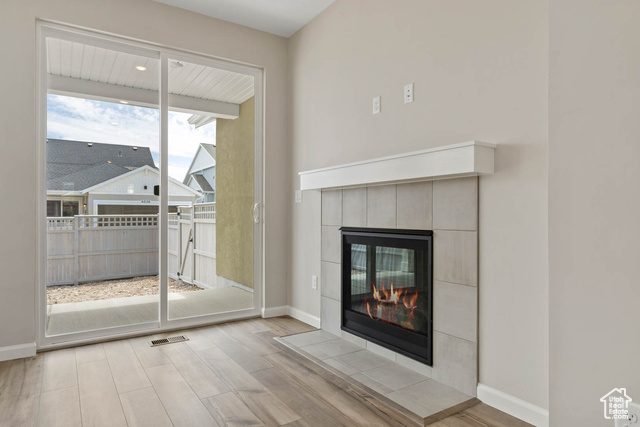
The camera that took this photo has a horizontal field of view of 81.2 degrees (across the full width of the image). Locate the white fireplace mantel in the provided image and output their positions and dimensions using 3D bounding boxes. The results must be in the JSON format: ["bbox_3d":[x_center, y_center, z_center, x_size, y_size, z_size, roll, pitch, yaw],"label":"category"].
[{"bbox_3d":[0.366,-0.275,2.579,0.182,0.150,1.689,0,0,-34],"label":"white fireplace mantel"}]

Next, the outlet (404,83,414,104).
[{"bbox_3d":[0.575,-0.776,2.422,0.011,0.117,0.073,0,0,-34],"label":"outlet"}]

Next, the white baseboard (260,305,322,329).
[{"bbox_3d":[-0.261,0.966,3.438,0.262,0.090,0.597,0,0,-34],"label":"white baseboard"}]

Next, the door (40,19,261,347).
[{"bbox_3d":[-1.325,-0.195,3.202,1.752,2.392,0.114,0,0,-34],"label":"door"}]

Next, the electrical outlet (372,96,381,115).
[{"bbox_3d":[0.405,-0.773,2.676,0.011,0.117,0.073,0,0,-34],"label":"electrical outlet"}]

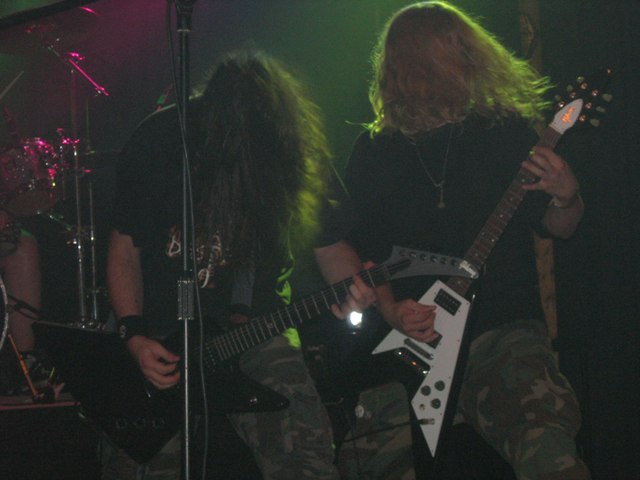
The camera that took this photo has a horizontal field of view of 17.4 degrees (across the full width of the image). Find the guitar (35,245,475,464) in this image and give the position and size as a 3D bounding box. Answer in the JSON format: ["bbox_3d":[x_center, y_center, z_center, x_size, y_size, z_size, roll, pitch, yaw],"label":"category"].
[{"bbox_3d":[-0.154,0.185,4.984,1.081,0.448,0.075,-25,-9,16],"label":"guitar"}]

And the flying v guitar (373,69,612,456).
[{"bbox_3d":[0.410,0.008,5.069,0.400,1.035,0.075,36,9,27],"label":"flying v guitar"}]

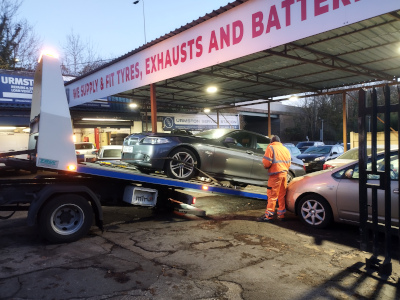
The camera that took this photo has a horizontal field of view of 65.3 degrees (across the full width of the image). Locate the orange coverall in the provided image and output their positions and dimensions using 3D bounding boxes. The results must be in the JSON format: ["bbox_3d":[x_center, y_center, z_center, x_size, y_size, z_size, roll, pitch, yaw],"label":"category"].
[{"bbox_3d":[1.501,0.598,6.120,0.560,1.510,0.440,-2,2,-33],"label":"orange coverall"}]

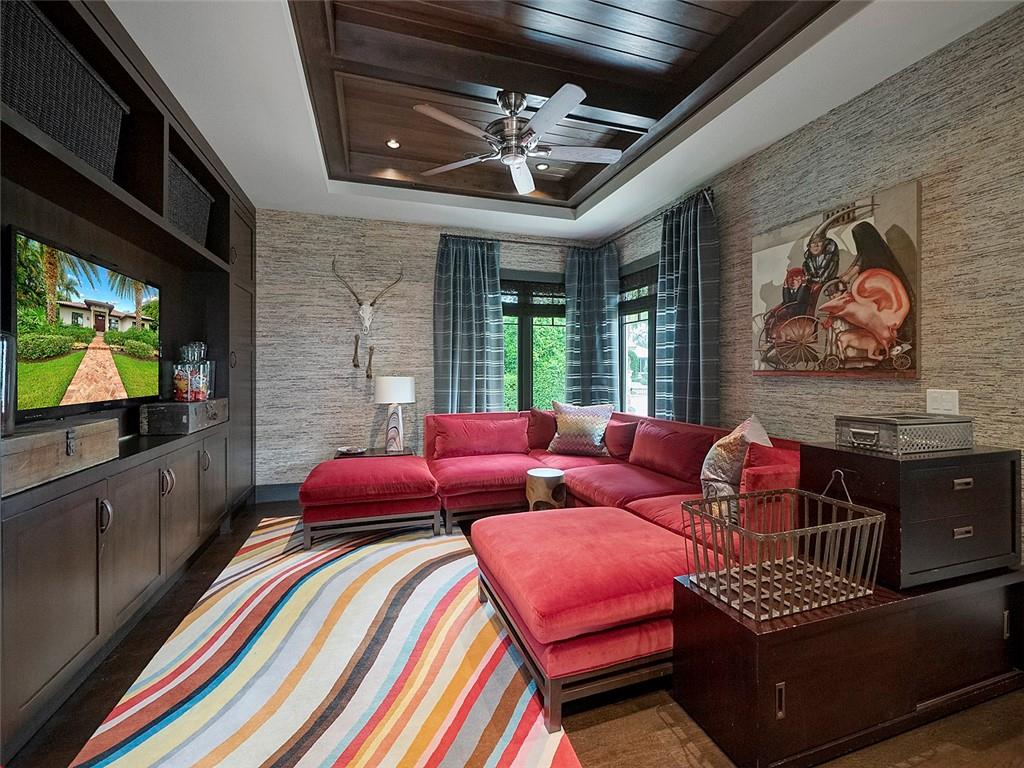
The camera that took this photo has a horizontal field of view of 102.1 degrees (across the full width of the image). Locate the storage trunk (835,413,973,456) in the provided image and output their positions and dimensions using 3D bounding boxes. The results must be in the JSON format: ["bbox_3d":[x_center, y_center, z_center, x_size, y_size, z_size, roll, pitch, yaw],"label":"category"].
[{"bbox_3d":[1.750,0.216,1.856,0.503,0.138,0.242,0,1,-18],"label":"storage trunk"}]

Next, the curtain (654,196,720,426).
[{"bbox_3d":[1.483,-0.186,3.579,0.190,2.730,0.630,0,1,-18],"label":"curtain"}]

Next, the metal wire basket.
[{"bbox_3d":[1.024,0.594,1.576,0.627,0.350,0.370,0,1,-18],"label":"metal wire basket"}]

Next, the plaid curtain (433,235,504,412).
[{"bbox_3d":[-0.475,-0.226,4.606,0.780,2.760,0.190,0,1,-18],"label":"plaid curtain"}]

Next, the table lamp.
[{"bbox_3d":[-1.189,0.292,4.231,0.408,0.778,0.410,0,1,-18],"label":"table lamp"}]

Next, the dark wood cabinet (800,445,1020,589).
[{"bbox_3d":[1.766,0.525,1.861,0.789,0.484,0.393,0,1,-18],"label":"dark wood cabinet"}]

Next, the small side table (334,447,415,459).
[{"bbox_3d":[-1.378,0.924,4.169,0.760,0.487,0.450,0,1,-18],"label":"small side table"}]

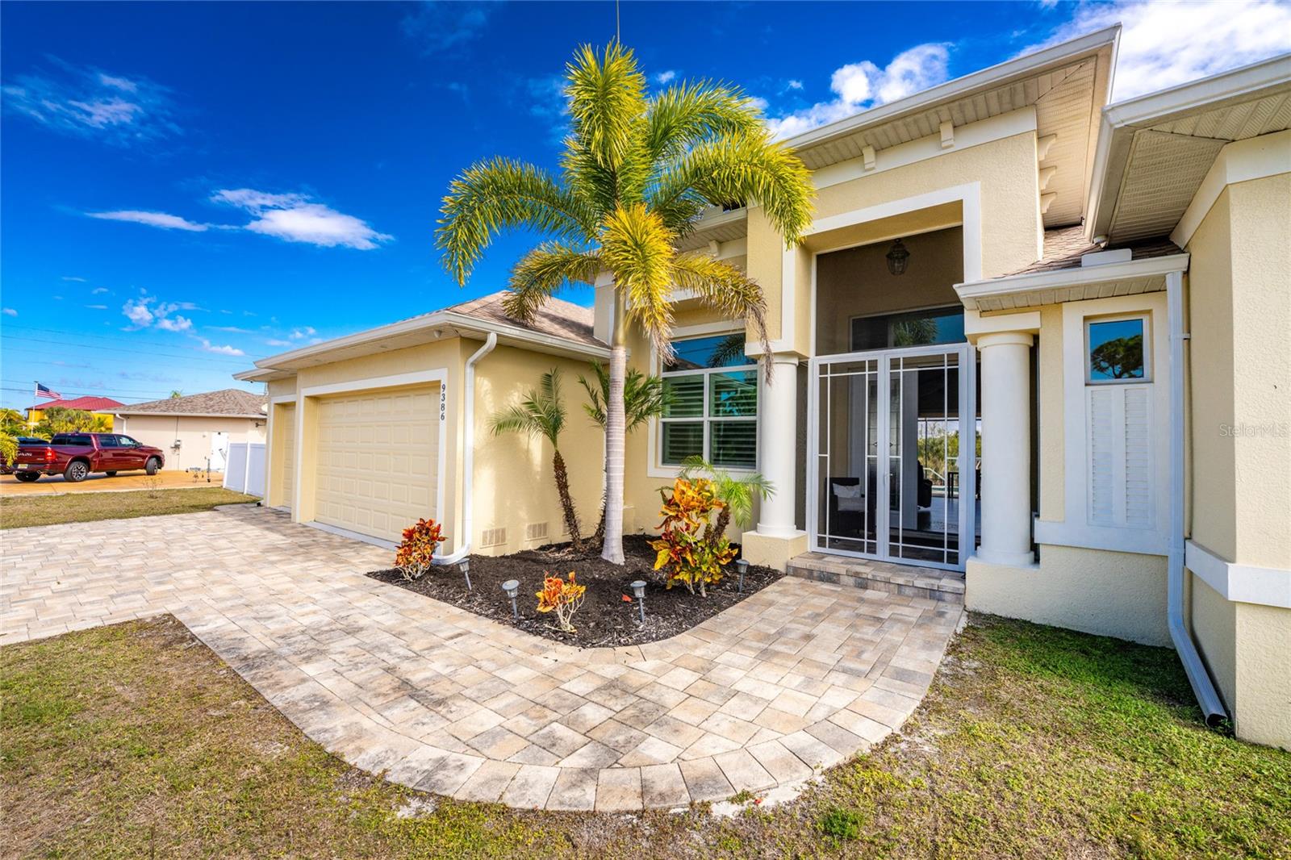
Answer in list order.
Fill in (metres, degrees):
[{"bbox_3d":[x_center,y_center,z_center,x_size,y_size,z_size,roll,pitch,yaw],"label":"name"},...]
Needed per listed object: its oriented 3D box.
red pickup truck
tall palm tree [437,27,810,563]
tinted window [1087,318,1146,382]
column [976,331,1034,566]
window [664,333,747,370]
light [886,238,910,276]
[{"bbox_3d":[-24.200,1.130,22.000,2.080,1.960,5.900,1,-2,-8],"label":"red pickup truck"},{"bbox_3d":[-0.250,-1.520,6.200,4.400,6.300,4.200,1,-2,0],"label":"tall palm tree"},{"bbox_3d":[4.257,-0.724,4.531,0.390,0.570,0.090,0,-2,38],"label":"tinted window"},{"bbox_3d":[3.717,0.183,5.179,0.470,2.310,0.470,0,-2,38],"label":"column"},{"bbox_3d":[0.984,-1.209,8.011,1.720,0.520,0.100,0,-2,38],"label":"window"},{"bbox_3d":[3.433,-2.349,6.818,0.300,0.490,0.300,0,-2,38],"label":"light"}]

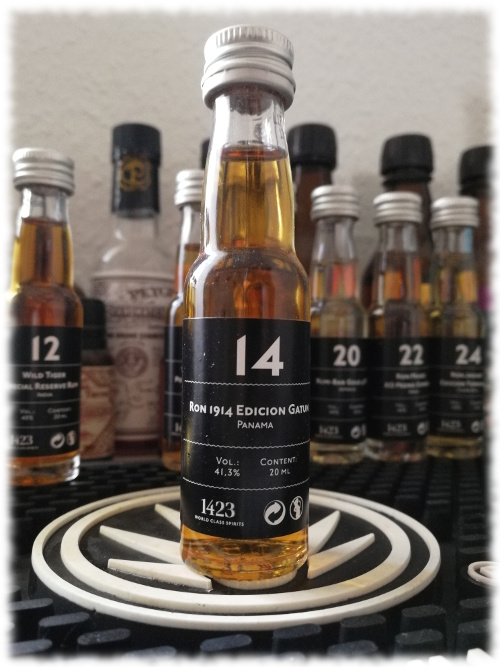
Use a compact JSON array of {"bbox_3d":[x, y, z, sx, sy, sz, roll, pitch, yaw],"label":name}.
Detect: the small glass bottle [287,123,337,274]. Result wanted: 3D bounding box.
[{"bbox_3d":[0.031,-0.021,0.264,0.051,0.162,0.051,0,-2,7],"label":"small glass bottle"}]

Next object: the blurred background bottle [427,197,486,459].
[{"bbox_3d":[0.084,-0.003,0.212,0.025,0.102,0.025,1,-2,-1],"label":"blurred background bottle"}]

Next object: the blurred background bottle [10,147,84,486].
[{"bbox_3d":[-0.067,-0.005,0.167,0.025,0.102,0.025,1,-2,-25],"label":"blurred background bottle"}]

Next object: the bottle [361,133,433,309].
[{"bbox_3d":[0.083,-0.020,0.273,0.051,0.161,0.051,0,-2,17],"label":"bottle"}]

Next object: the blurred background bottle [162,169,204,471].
[{"bbox_3d":[-0.018,-0.005,0.185,0.025,0.102,0.025,1,-2,-13],"label":"blurred background bottle"}]

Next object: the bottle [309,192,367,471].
[{"bbox_3d":[0.032,-0.003,0.200,0.025,0.102,0.025,1,-2,-9],"label":"bottle"}]

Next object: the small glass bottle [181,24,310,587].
[{"bbox_3d":[-0.001,-0.007,0.105,0.025,0.102,0.025,1,-2,-8],"label":"small glass bottle"}]

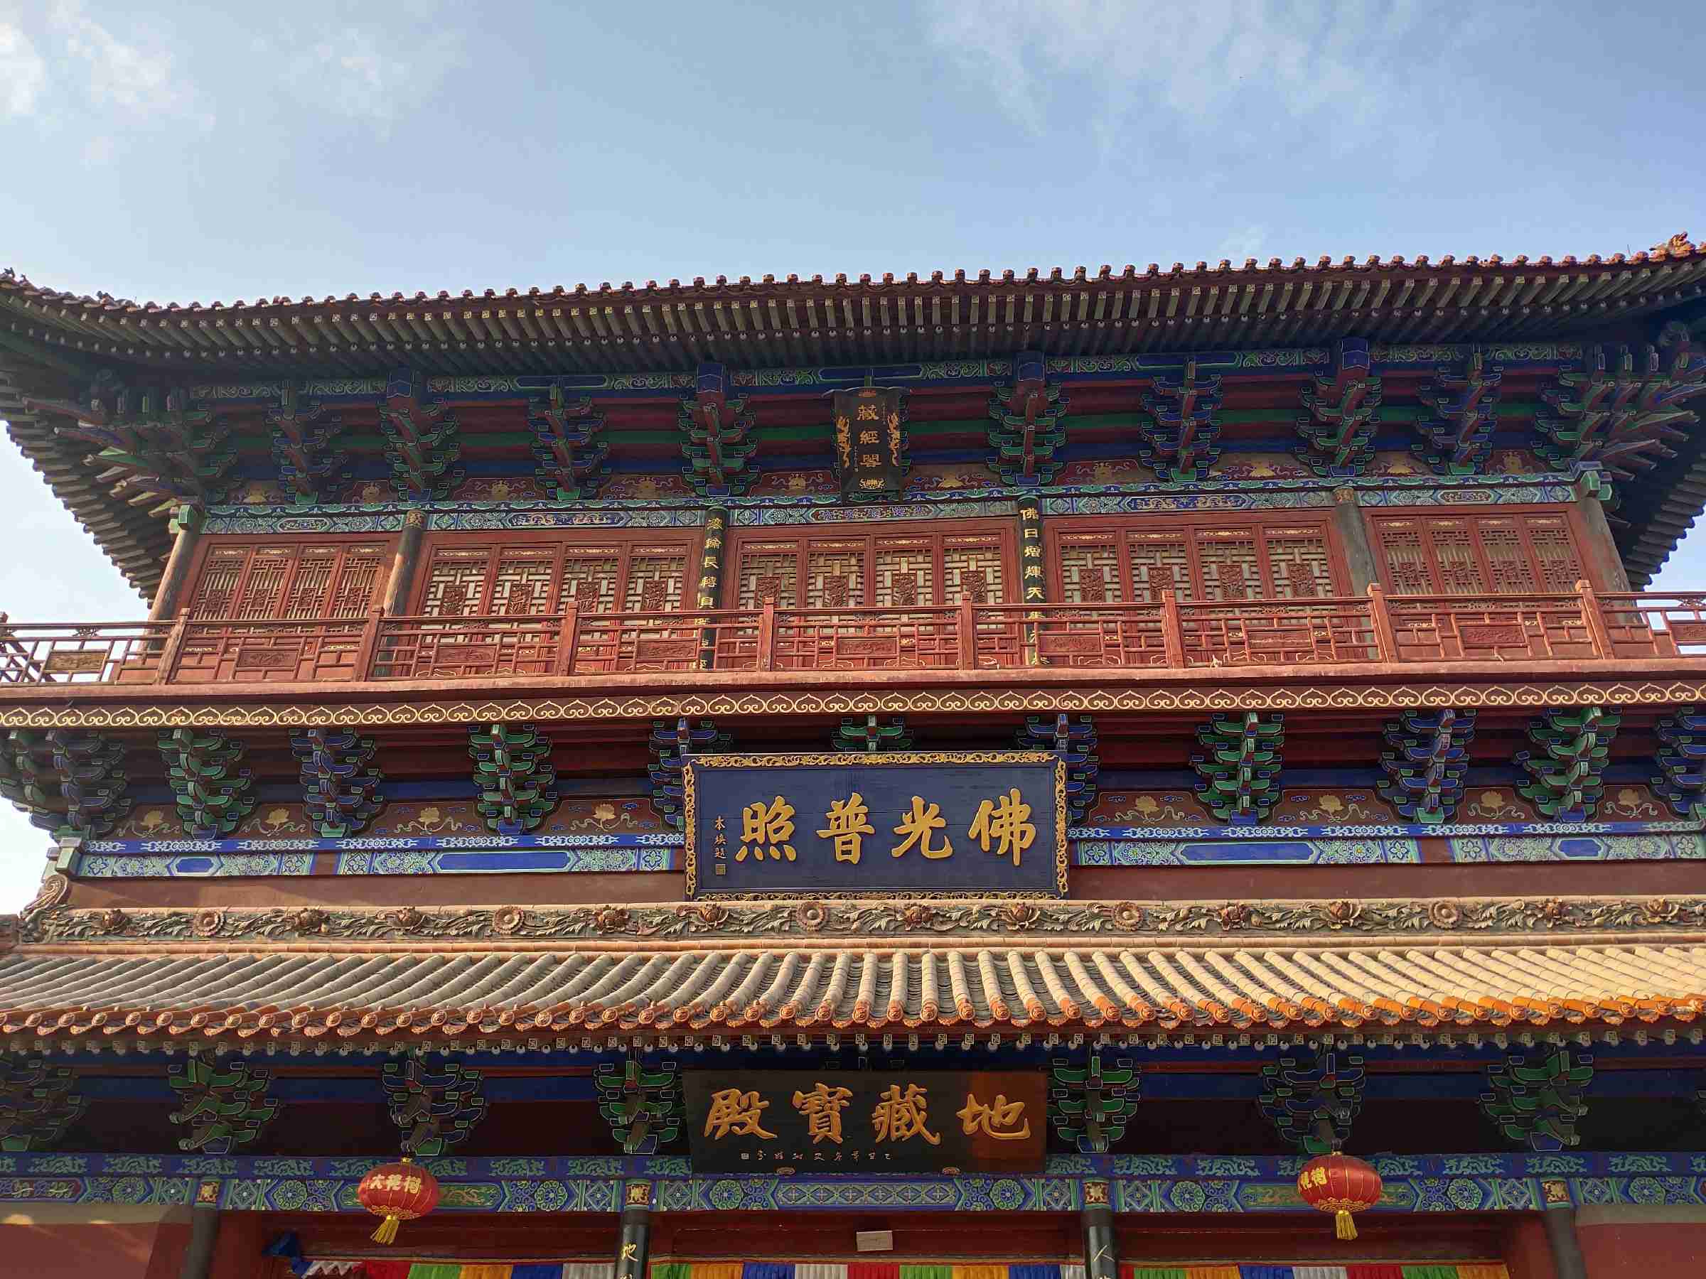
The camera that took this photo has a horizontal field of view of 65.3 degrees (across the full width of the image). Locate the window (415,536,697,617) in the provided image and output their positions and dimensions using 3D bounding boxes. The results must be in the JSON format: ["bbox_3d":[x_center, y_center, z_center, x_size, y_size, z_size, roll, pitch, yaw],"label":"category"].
[{"bbox_3d":[-4.121,-0.694,18.225,3.740,1.830,0.119,-1,-33,3],"label":"window"}]

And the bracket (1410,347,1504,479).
[{"bbox_3d":[8.491,-2.916,18.253,1.100,1.166,1.386,-1,-33,3],"label":"bracket"}]

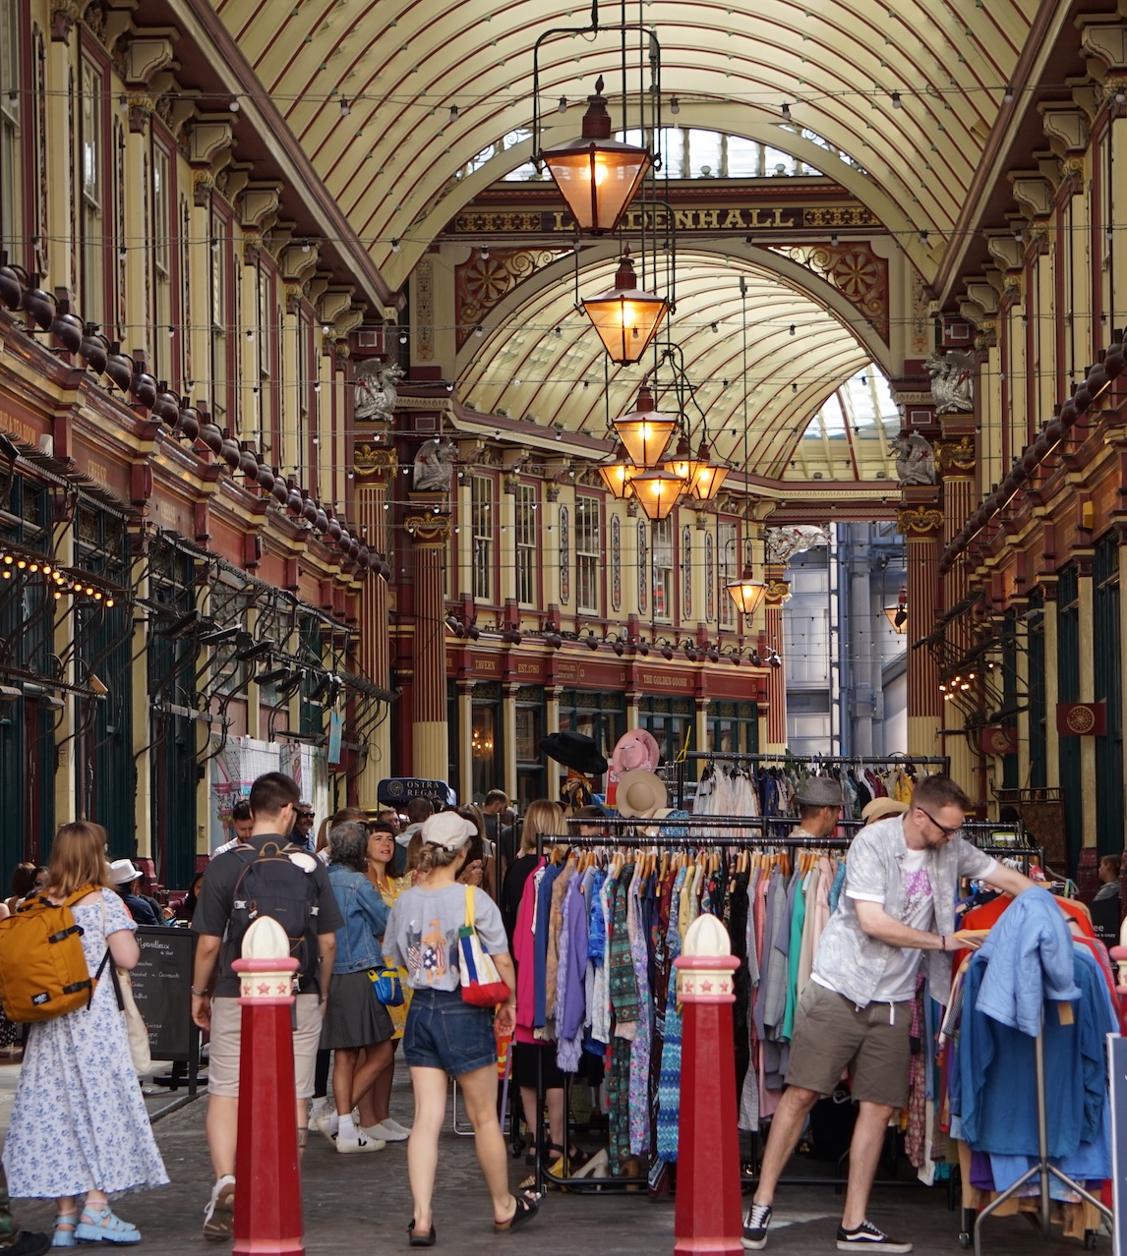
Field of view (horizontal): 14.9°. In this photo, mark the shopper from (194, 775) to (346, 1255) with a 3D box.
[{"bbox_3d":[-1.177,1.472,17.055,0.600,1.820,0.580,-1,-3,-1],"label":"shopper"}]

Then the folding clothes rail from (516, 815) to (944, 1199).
[{"bbox_3d":[0.734,1.647,18.680,1.850,1.580,0.600,-1,-3,2],"label":"folding clothes rail"}]

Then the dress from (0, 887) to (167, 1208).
[{"bbox_3d":[-1.826,1.594,16.450,0.480,1.200,0.540,2,-4,-45],"label":"dress"}]

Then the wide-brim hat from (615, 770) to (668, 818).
[{"bbox_3d":[0.509,1.095,28.000,0.340,0.340,0.130,-1,1,1],"label":"wide-brim hat"}]

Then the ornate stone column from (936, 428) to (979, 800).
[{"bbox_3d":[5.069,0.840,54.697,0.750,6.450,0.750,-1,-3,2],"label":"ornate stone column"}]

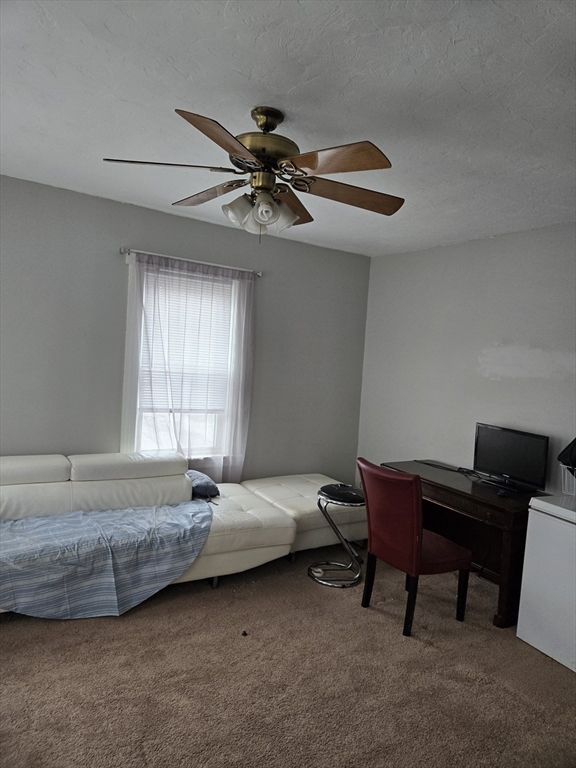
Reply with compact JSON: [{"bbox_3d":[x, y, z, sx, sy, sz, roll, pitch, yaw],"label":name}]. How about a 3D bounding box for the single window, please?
[{"bbox_3d":[-0.834,-0.024,4.399,1.130,2.030,0.120,1,4,-34],"label":"single window"}]

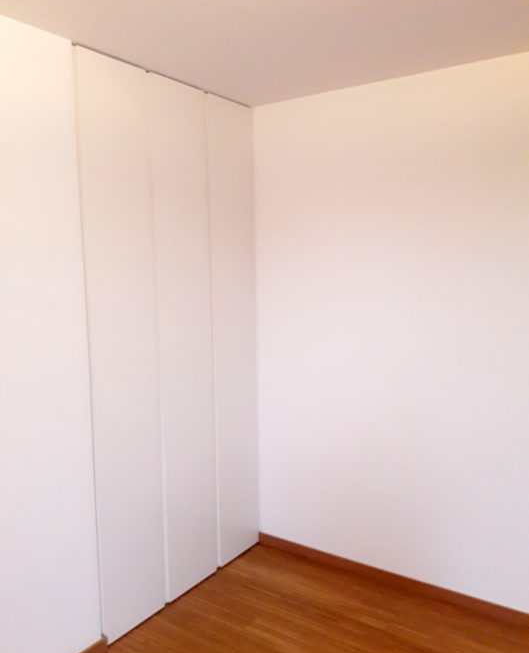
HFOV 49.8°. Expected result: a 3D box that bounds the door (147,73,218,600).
[{"bbox_3d":[-0.383,0.097,2.730,0.040,2.420,0.375,4,8,34],"label":"door"}]

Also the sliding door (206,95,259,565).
[{"bbox_3d":[-0.171,0.058,3.040,0.040,2.420,0.365,4,8,34],"label":"sliding door"}]

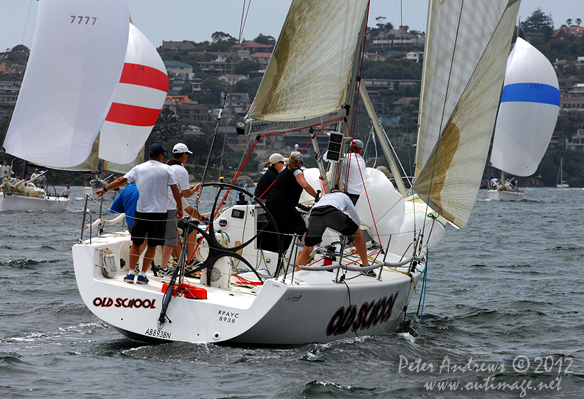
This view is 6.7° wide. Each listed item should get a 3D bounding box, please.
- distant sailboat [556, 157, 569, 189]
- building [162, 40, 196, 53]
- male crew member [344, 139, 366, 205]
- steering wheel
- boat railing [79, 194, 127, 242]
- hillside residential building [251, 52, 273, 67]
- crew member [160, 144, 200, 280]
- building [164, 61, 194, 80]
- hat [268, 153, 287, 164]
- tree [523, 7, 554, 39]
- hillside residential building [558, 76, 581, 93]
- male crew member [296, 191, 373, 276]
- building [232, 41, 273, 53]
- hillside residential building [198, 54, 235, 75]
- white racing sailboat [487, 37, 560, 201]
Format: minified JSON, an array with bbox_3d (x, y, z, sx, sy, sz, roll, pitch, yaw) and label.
[{"bbox_3d":[100.169,-9.628,1850.000,2.800,10.920,8.500,0,0,-30],"label":"distant sailboat"},{"bbox_3d":[-51.794,-69.979,2300.000,15.500,6.500,10.000,0,0,0],"label":"building"},{"bbox_3d":[0.839,-0.028,69.300,0.550,1.650,0.450,0,0,6],"label":"male crew member"},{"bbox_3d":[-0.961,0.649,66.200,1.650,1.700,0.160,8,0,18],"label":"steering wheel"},{"bbox_3d":[-2.435,0.244,64.200,0.200,0.600,1.900,11,3,18],"label":"boat railing"},{"bbox_3d":[-12.550,-61.652,2200.000,12.000,6.500,10.000,0,0,0],"label":"hillside residential building"},{"bbox_3d":[-1.493,0.133,66.300,0.550,1.780,0.550,0,0,-42],"label":"crew member"},{"bbox_3d":[-46.839,-53.917,2080.000,12.910,8.120,11.000,0,0,-3],"label":"building"},{"bbox_3d":[-0.172,-0.540,66.300,0.270,0.150,0.180,0,0,-19],"label":"hat"},{"bbox_3d":[111.018,-78.816,2250.000,13.960,14.410,13.060,0,0,0],"label":"tree"},{"bbox_3d":[118.995,-49.492,2150.000,12.000,6.800,10.000,0,0,0],"label":"hillside residential building"},{"bbox_3d":[0.553,0.449,65.000,0.980,1.130,0.850,0,0,9],"label":"male crew member"},{"bbox_3d":[-17.236,-66.764,2180.000,17.450,5.370,12.000,0,0,0],"label":"building"},{"bbox_3d":[-33.028,-59.450,2200.000,16.000,8.500,11.000,0,0,0],"label":"hillside residential building"},{"bbox_3d":[22.669,-8.155,485.000,7.000,16.800,12.000,0,0,7],"label":"white racing sailboat"}]

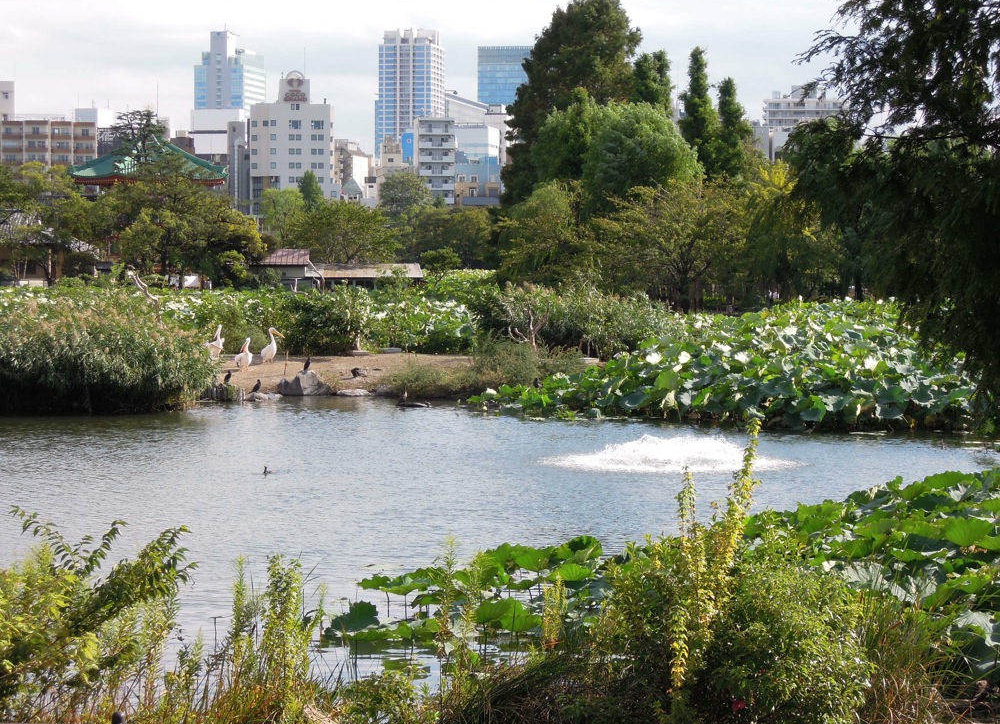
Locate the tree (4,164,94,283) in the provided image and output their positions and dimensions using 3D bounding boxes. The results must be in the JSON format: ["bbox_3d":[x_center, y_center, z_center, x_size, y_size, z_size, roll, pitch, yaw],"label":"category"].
[{"bbox_3d":[-33.968,-10.151,184.735,6.800,9.541,6.500,0,2,0],"label":"tree"}]

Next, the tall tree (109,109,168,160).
[{"bbox_3d":[-28.134,-12.671,191.635,5.200,14.021,5.200,0,2,0],"label":"tall tree"}]

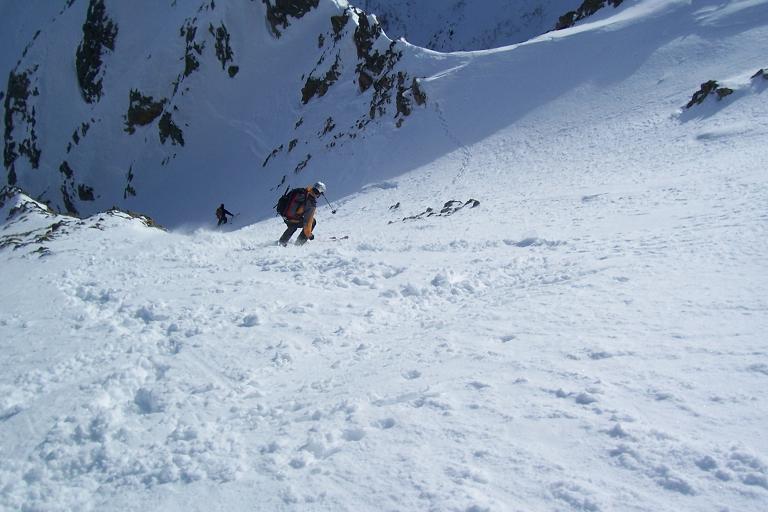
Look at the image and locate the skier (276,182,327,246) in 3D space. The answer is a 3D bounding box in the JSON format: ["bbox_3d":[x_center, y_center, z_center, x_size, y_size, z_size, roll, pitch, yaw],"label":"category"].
[{"bbox_3d":[-1.649,-0.850,14.500,0.900,1.300,0.700,-8,25,-18],"label":"skier"}]

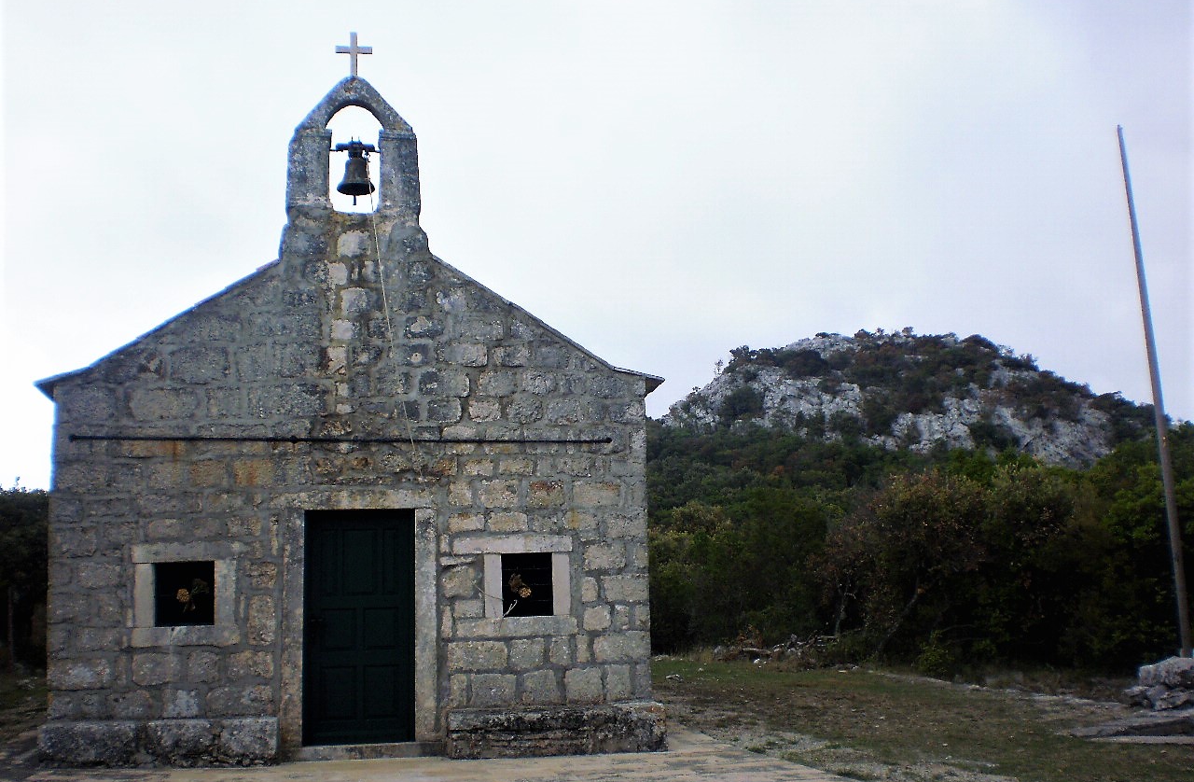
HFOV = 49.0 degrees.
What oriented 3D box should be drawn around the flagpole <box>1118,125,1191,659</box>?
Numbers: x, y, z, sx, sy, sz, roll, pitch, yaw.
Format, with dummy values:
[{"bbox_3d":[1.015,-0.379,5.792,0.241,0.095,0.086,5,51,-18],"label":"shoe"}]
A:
[{"bbox_3d":[5.252,0.001,12.387,0.100,5.209,0.100,-4,-7,0],"label":"flagpole"}]

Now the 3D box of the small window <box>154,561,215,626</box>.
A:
[{"bbox_3d":[-3.396,1.680,10.845,0.478,0.521,0.160,0,-7,-8],"label":"small window"}]

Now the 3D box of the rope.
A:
[{"bbox_3d":[-1.753,-0.560,11.302,0.060,2.731,0.060,-9,-8,-9],"label":"rope"}]

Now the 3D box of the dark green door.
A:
[{"bbox_3d":[-2.004,1.987,11.060,0.929,1.950,0.080,0,-7,-8],"label":"dark green door"}]

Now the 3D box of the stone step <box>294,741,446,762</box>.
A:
[{"bbox_3d":[-1.906,2.982,10.891,1.192,0.130,0.300,0,-7,-8],"label":"stone step"}]

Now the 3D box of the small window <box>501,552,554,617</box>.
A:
[{"bbox_3d":[-0.601,1.663,11.239,0.442,0.534,0.160,0,-7,-8],"label":"small window"}]

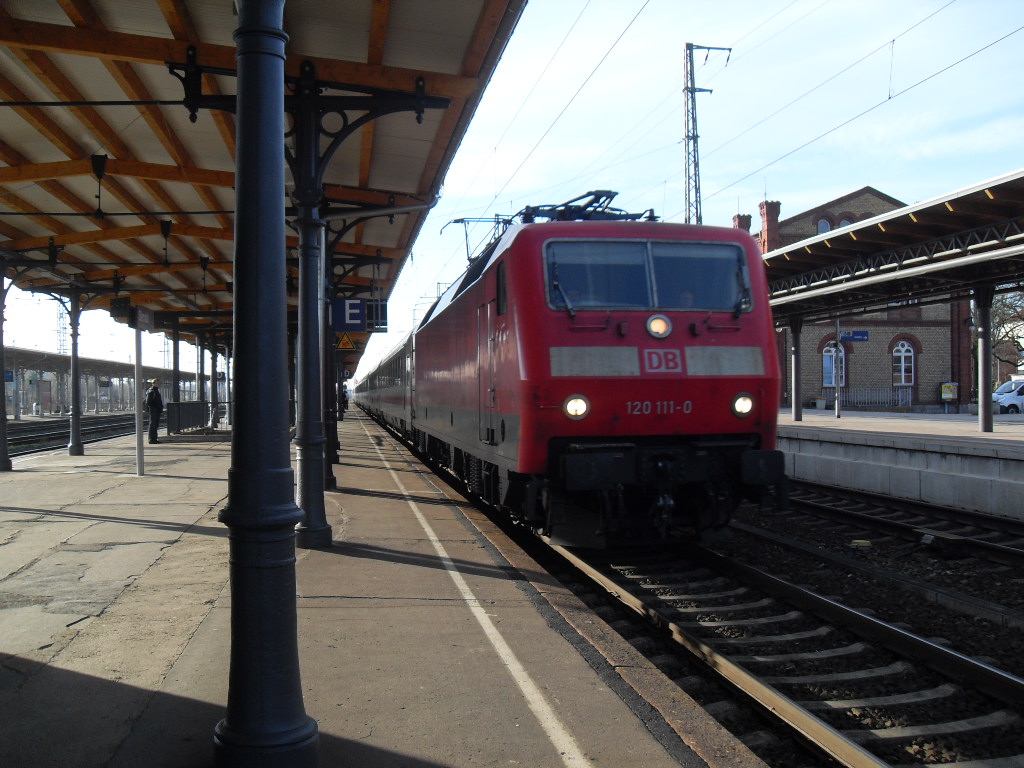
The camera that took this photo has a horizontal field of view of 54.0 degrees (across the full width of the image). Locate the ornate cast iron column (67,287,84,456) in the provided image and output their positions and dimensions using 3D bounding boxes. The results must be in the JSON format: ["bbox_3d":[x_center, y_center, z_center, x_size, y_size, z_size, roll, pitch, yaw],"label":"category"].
[{"bbox_3d":[-10.401,-0.315,24.000,0.370,4.080,0.370,-1,-1,-9],"label":"ornate cast iron column"}]

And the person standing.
[{"bbox_3d":[-9.930,0.757,28.000,0.480,1.810,0.520,-1,-1,-9],"label":"person standing"}]

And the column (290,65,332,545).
[{"bbox_3d":[-1.778,-0.705,8.900,0.370,4.240,0.370,-1,-1,-9],"label":"column"}]

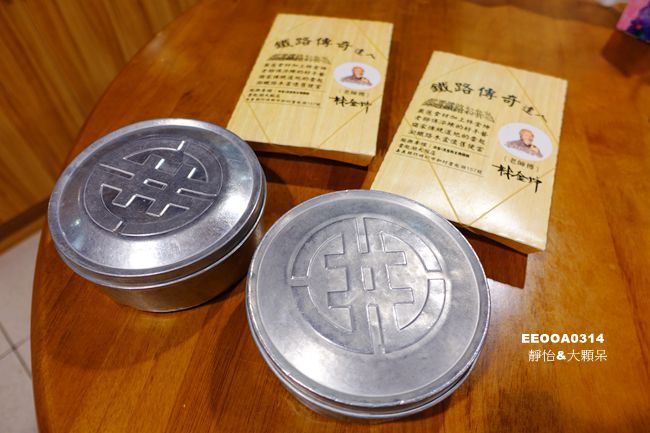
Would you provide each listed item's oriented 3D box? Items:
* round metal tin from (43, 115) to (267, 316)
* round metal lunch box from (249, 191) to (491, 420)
[{"bbox_3d":[-0.116,-0.005,0.324,0.147,0.054,0.147,1,53,-1],"label":"round metal tin"},{"bbox_3d":[0.026,0.055,0.282,0.147,0.054,0.147,2,53,0],"label":"round metal lunch box"}]

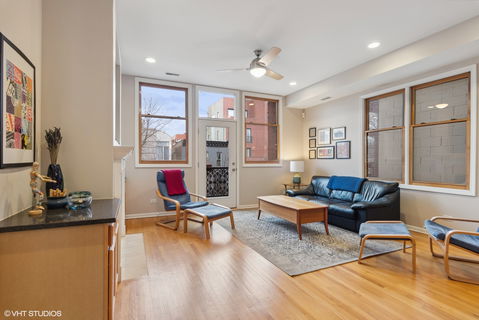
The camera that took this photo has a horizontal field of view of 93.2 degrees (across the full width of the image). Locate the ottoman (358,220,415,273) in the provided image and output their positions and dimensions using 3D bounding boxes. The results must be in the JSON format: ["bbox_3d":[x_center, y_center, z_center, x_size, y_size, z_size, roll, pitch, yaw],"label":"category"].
[{"bbox_3d":[1.745,1.005,2.777,0.540,0.390,0.600,0,0,25],"label":"ottoman"}]

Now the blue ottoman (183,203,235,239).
[{"bbox_3d":[-0.512,1.005,3.824,0.540,0.390,0.600,0,0,33],"label":"blue ottoman"}]

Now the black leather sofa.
[{"bbox_3d":[1.932,0.790,4.648,0.970,0.820,2.000,0,0,-24],"label":"black leather sofa"}]

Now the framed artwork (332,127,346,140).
[{"bbox_3d":[2.293,-0.593,5.194,0.025,0.282,0.356,0,0,-24],"label":"framed artwork"}]

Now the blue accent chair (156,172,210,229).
[{"bbox_3d":[-1.123,0.700,4.303,0.790,1.000,0.680,0,0,35],"label":"blue accent chair"}]

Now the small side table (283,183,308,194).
[{"bbox_3d":[1.492,0.920,5.886,0.500,0.560,0.500,0,0,-24],"label":"small side table"}]

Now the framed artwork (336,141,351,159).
[{"bbox_3d":[2.340,-0.210,5.088,0.025,0.394,0.374,0,0,-24],"label":"framed artwork"}]

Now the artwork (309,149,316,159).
[{"bbox_3d":[1.939,-0.136,5.982,0.025,0.241,0.242,0,0,-24],"label":"artwork"}]

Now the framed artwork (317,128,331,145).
[{"bbox_3d":[2.108,-0.576,5.606,0.025,0.394,0.409,0,0,-24],"label":"framed artwork"}]

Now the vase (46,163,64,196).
[{"bbox_3d":[-1.567,0.215,1.927,0.120,0.350,0.120,0,0,-24],"label":"vase"}]

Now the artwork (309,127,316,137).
[{"bbox_3d":[1.939,-0.722,5.982,0.025,0.254,0.242,0,0,-24],"label":"artwork"}]

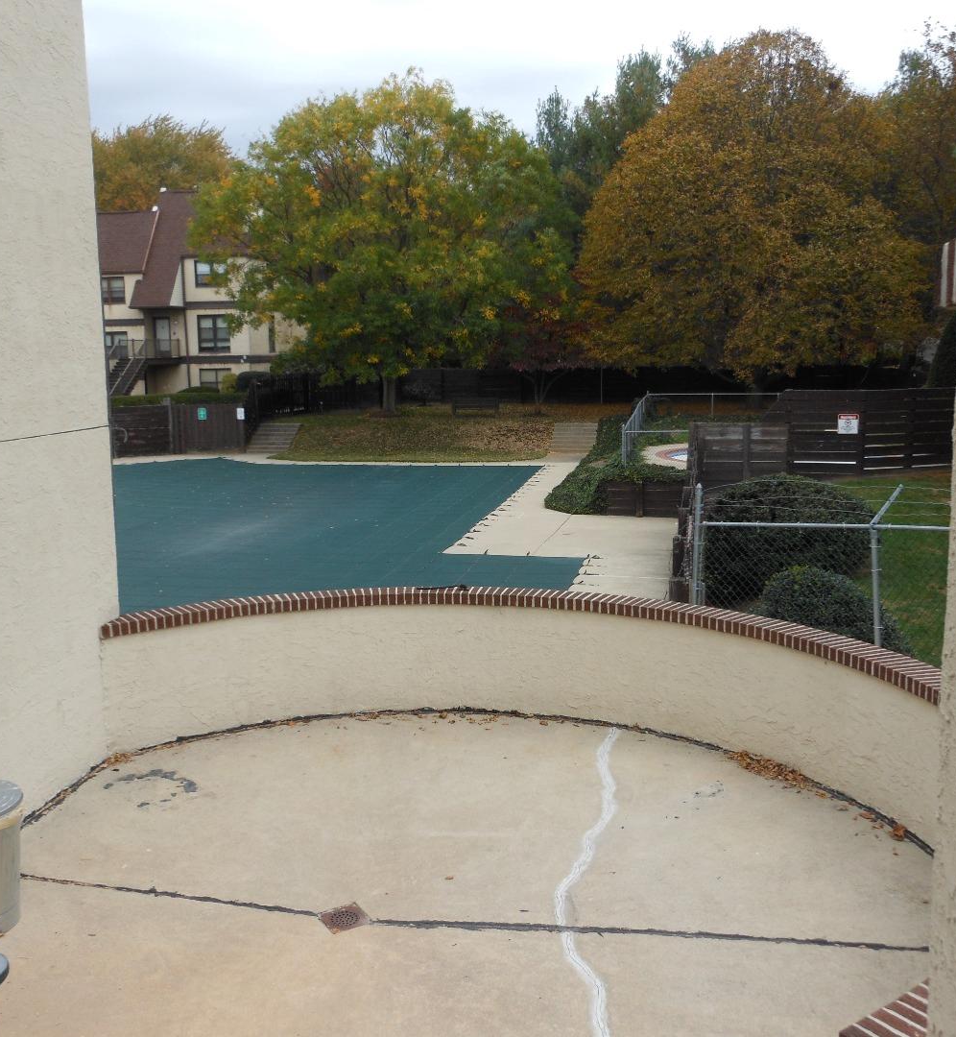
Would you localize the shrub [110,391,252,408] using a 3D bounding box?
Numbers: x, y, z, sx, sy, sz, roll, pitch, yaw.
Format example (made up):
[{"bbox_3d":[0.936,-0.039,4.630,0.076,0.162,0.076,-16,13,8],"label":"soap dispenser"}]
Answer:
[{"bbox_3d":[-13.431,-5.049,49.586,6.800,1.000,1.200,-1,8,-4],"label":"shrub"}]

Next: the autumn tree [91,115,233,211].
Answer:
[{"bbox_3d":[-20.939,-17.206,74.257,11.830,18.120,11.500,-1,8,0],"label":"autumn tree"}]

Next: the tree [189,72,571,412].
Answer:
[{"bbox_3d":[-4.672,-12.978,53.618,17.990,15.820,15.500,-1,8,0],"label":"tree"}]

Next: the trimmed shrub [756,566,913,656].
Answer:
[{"bbox_3d":[3.516,0.932,11.158,1.550,1.150,1.500,-1,8,0],"label":"trimmed shrub"}]

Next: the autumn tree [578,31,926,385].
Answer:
[{"bbox_3d":[13.069,-13.969,53.303,16.310,17.440,14.500,-1,8,0],"label":"autumn tree"}]

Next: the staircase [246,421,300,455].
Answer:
[{"bbox_3d":[-8.926,-3.511,49.024,1.830,1.170,2.000,1,8,9],"label":"staircase"}]

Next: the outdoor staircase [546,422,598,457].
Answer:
[{"bbox_3d":[4.081,-3.384,47.064,1.850,1.170,2.000,1,8,9],"label":"outdoor staircase"}]

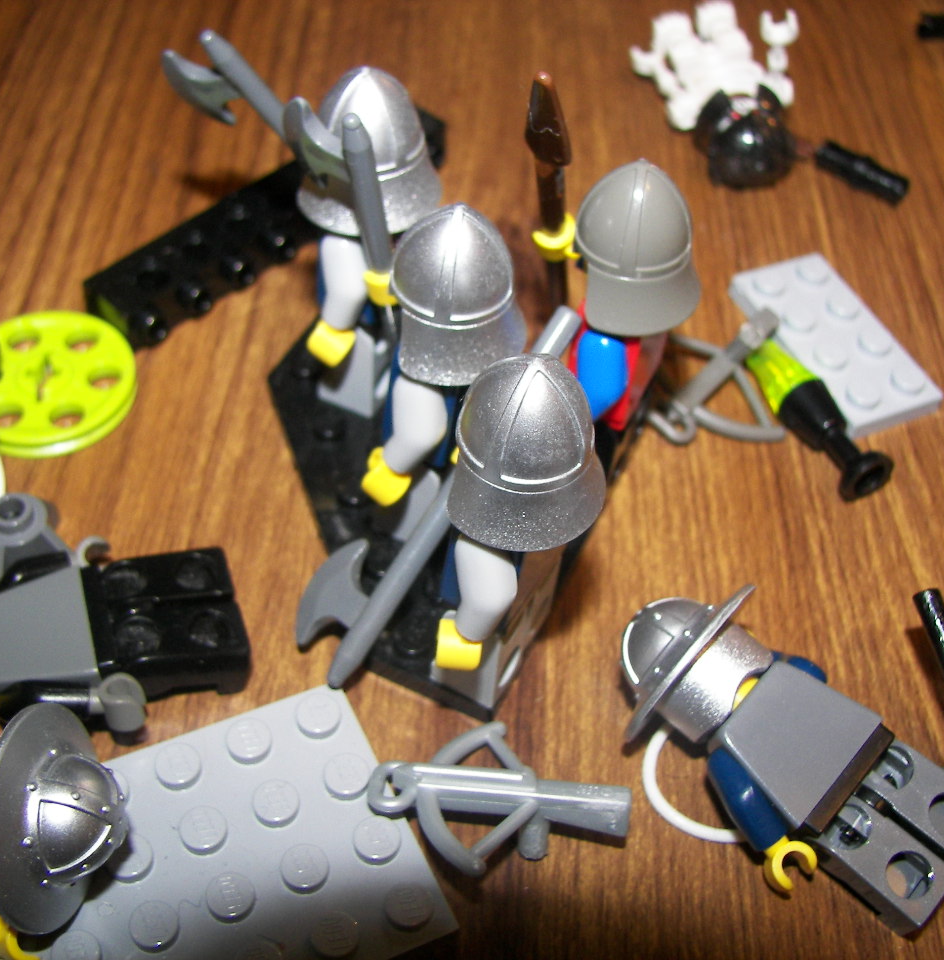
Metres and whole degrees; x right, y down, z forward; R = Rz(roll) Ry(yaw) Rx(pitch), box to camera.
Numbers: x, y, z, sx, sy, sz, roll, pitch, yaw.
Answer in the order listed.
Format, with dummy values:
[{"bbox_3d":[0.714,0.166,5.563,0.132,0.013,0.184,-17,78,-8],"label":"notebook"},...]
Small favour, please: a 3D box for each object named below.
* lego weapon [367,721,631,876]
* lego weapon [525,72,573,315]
[{"bbox_3d":[0.003,0.036,0.145,0.029,0.011,0.023,4,34,5],"label":"lego weapon"},{"bbox_3d":[0.010,-0.031,0.162,0.004,0.063,0.005,23,77,12],"label":"lego weapon"}]

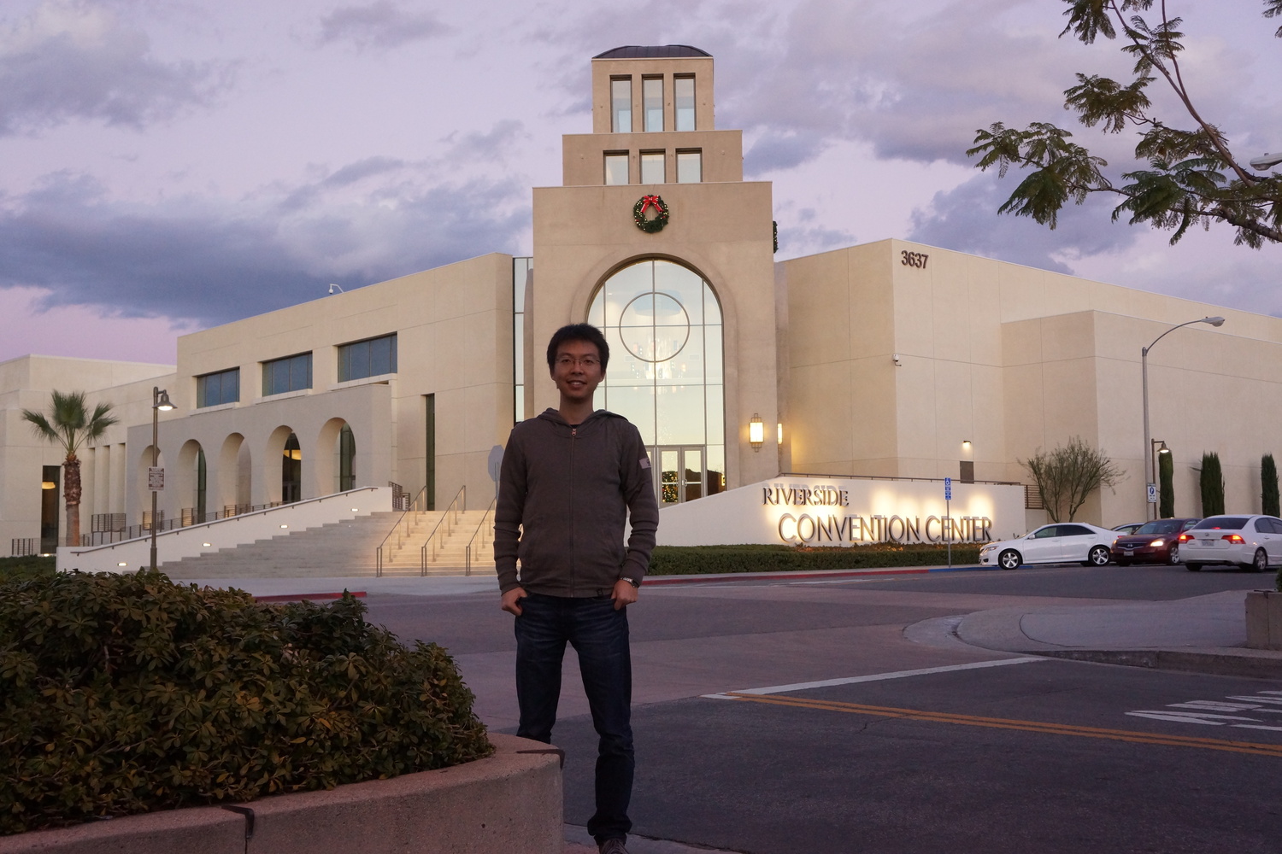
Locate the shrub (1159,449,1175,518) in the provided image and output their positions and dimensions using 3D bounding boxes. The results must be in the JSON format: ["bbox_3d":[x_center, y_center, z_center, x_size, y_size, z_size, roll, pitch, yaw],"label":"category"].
[{"bbox_3d":[23.275,3.313,62.939,0.660,4.600,0.660,3,-6,-42],"label":"shrub"}]

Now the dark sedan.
[{"bbox_3d":[15.951,3.469,42.860,4.820,1.470,1.800,3,-6,-41],"label":"dark sedan"}]

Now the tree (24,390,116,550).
[{"bbox_3d":[-23.642,2.029,59.083,4.000,7.083,4.000,3,-6,-42],"label":"tree"}]

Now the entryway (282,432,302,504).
[{"bbox_3d":[-17.400,2.532,72.259,0.700,4.796,2.196,3,-6,-42],"label":"entryway"}]

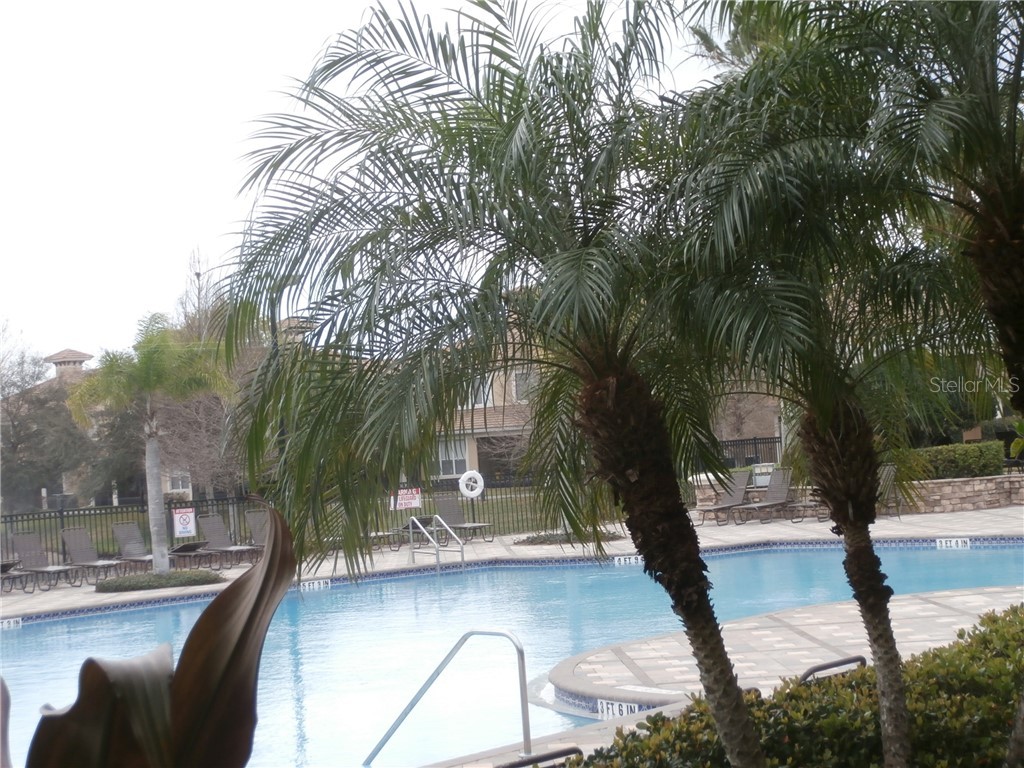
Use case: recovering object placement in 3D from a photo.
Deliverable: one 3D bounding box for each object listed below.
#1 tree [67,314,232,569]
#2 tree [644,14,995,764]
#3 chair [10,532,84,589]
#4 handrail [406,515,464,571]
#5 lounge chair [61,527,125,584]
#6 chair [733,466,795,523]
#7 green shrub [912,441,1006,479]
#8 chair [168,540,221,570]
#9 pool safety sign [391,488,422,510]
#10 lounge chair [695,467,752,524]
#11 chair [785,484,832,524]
[{"bbox_3d":[-6.361,1.095,35.300,2.800,4.650,2.800,-3,-1,0],"label":"tree"},{"bbox_3d":[1.258,0.158,8.100,1.550,3.300,1.550,-3,-1,0],"label":"tree"},{"bbox_3d":[-7.937,3.002,34.300,0.650,0.970,1.450,-2,-2,-44],"label":"chair"},{"bbox_3d":[-1.323,2.820,34.800,0.550,1.000,0.720,-2,-2,-40],"label":"handrail"},{"bbox_3d":[-7.282,2.982,35.000,0.650,0.970,1.450,-2,-2,-44],"label":"lounge chair"},{"bbox_3d":[5.333,2.423,43.000,0.660,1.080,1.600,-4,-2,29],"label":"chair"},{"bbox_3d":[9.744,1.727,44.600,2.300,0.800,0.950,-3,-1,-22],"label":"green shrub"},{"bbox_3d":[-5.827,3.164,36.800,0.650,0.540,1.450,-2,-2,-44],"label":"chair"},{"bbox_3d":[-2.245,2.446,42.600,0.700,0.460,0.030,-2,-1,-28],"label":"pool safety sign"},{"bbox_3d":[4.435,2.477,43.200,0.660,1.080,1.600,-4,-2,29],"label":"lounge chair"},{"bbox_3d":[6.512,2.409,42.600,0.660,0.970,1.600,-4,-1,28],"label":"chair"}]

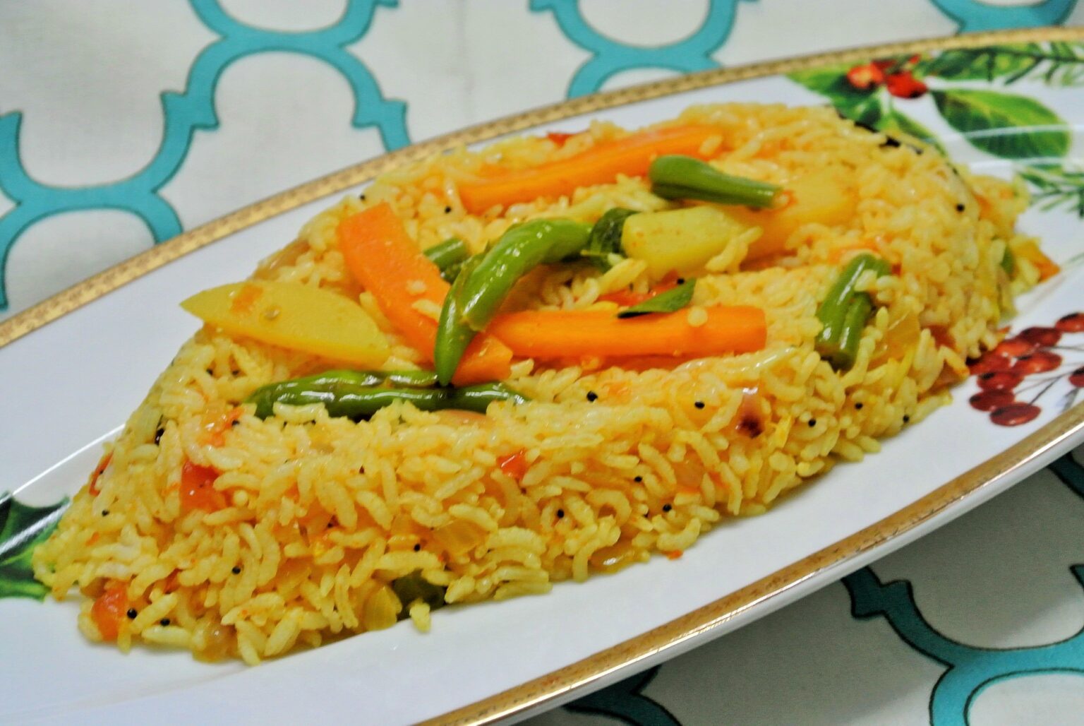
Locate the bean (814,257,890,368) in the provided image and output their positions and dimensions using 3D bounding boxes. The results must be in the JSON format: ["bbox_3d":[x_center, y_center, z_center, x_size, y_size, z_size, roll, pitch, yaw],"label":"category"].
[{"bbox_3d":[0.070,-0.011,0.553,0.013,0.009,0.030,10,56,12],"label":"bean"}]

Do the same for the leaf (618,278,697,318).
[{"bbox_3d":[0.026,-0.015,0.553,0.021,0.005,0.008,-19,44,-21],"label":"leaf"}]

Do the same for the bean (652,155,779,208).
[{"bbox_3d":[0.041,-0.043,0.585,0.031,0.009,0.009,9,41,11],"label":"bean"}]

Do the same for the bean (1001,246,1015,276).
[{"bbox_3d":[0.115,-0.025,0.600,0.006,0.008,0.005,-21,44,-23],"label":"bean"}]

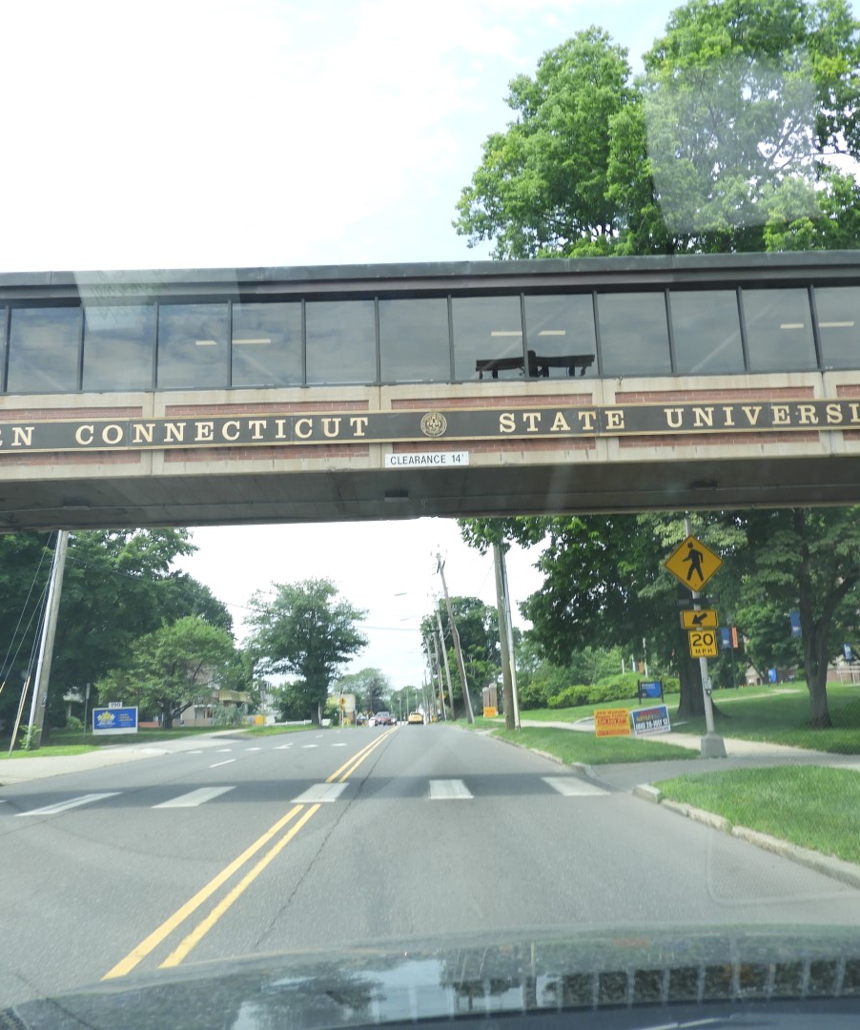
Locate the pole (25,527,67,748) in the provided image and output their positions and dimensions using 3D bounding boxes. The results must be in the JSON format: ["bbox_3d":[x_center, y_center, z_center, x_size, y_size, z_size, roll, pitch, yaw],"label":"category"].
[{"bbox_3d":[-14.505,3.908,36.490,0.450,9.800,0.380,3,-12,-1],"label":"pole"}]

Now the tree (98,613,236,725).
[{"bbox_3d":[-17.216,10.217,62.232,8.600,7.300,8.000,-2,-12,-2],"label":"tree"}]

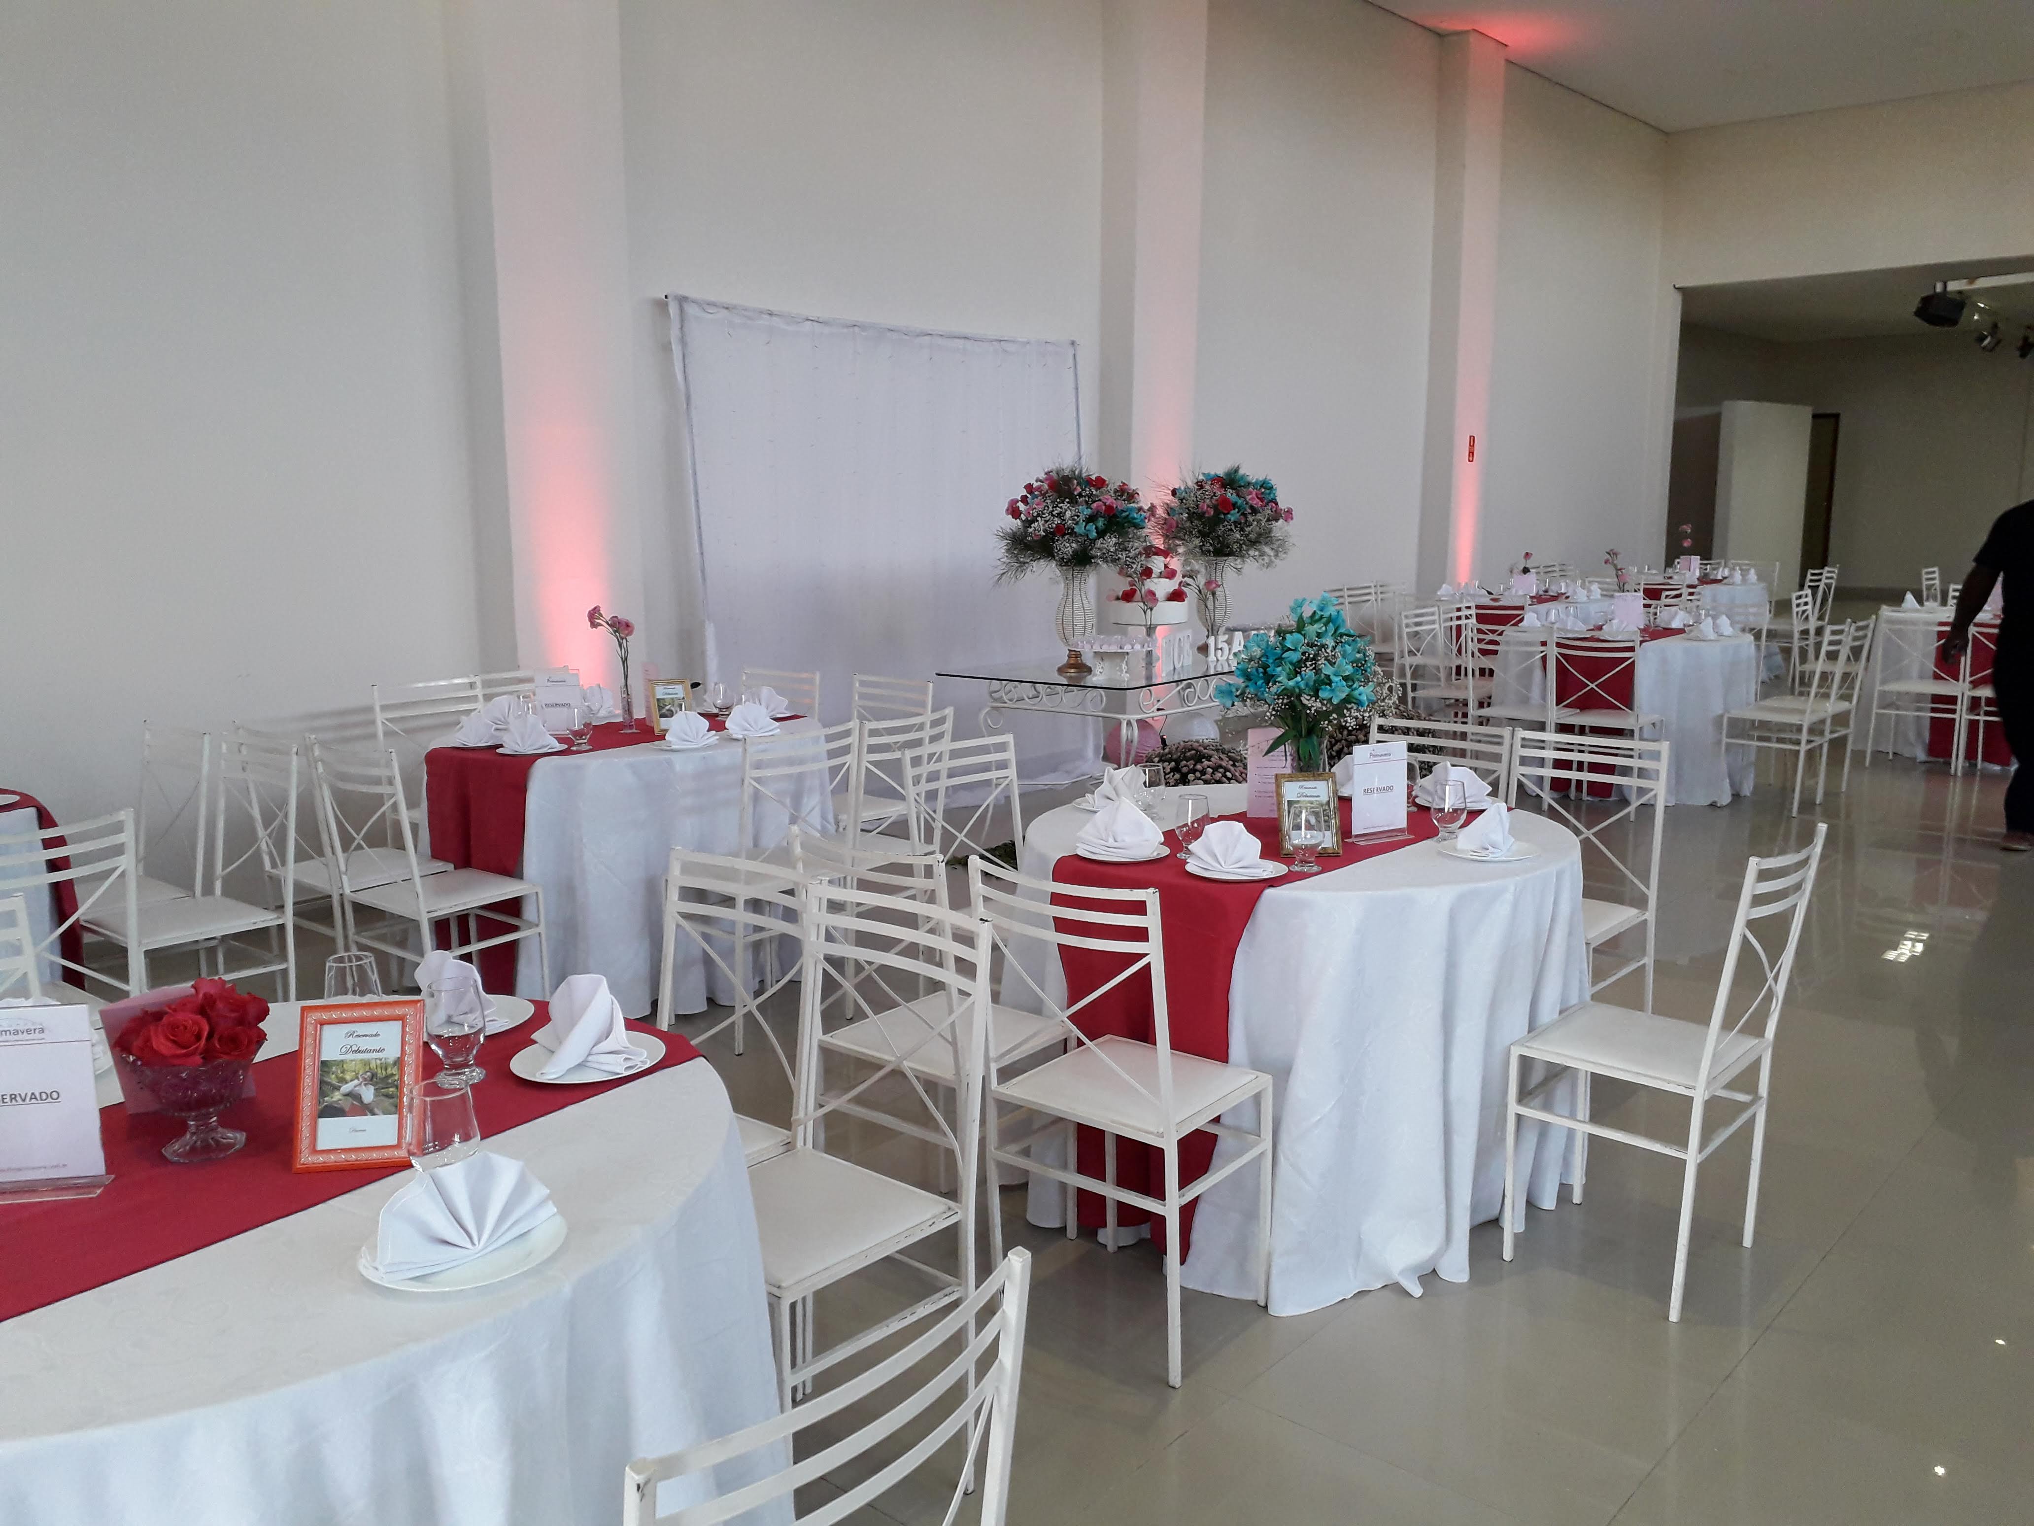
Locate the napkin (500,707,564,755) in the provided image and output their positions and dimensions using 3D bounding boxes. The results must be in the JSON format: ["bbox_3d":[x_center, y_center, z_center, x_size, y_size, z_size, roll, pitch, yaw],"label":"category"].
[{"bbox_3d":[-1.400,-0.102,4.586,0.165,0.107,0.105,0,10,-2],"label":"napkin"}]

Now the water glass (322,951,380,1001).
[{"bbox_3d":[-0.871,0.326,2.093,0.077,0.128,0.077,0,10,0],"label":"water glass"}]

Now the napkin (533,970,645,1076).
[{"bbox_3d":[-0.579,0.346,2.144,0.135,0.110,0.148,-8,12,-38],"label":"napkin"}]

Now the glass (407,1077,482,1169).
[{"bbox_3d":[-0.600,0.403,1.664,0.076,0.127,0.076,0,10,0],"label":"glass"}]

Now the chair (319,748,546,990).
[{"bbox_3d":[-1.580,0.364,4.329,0.400,0.904,0.451,8,13,40],"label":"chair"}]

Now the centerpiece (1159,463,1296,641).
[{"bbox_3d":[0.941,-0.915,7.185,0.610,0.840,0.580,2,10,10],"label":"centerpiece"}]

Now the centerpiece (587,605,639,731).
[{"bbox_3d":[-1.307,-0.305,5.128,0.160,0.410,0.110,0,10,0],"label":"centerpiece"}]

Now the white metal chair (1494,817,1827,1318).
[{"bbox_3d":[1.271,0.563,3.130,0.451,0.904,0.400,9,13,41],"label":"white metal chair"}]

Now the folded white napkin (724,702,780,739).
[{"bbox_3d":[-0.819,-0.143,4.840,0.165,0.098,0.105,-8,13,-39],"label":"folded white napkin"}]

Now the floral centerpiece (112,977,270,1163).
[{"bbox_3d":[-0.932,0.341,1.802,0.172,0.198,0.165,-4,10,-20],"label":"floral centerpiece"}]

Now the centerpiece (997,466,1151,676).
[{"bbox_3d":[0.250,-0.828,6.779,0.640,0.875,0.600,0,10,0],"label":"centerpiece"}]

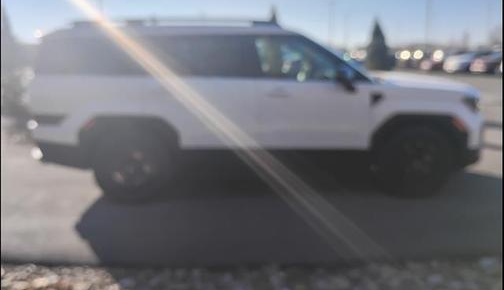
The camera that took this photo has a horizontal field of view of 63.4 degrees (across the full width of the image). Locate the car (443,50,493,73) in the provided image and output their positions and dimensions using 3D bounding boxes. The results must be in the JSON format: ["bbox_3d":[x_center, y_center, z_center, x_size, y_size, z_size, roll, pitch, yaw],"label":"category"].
[{"bbox_3d":[15.665,-6.006,29.500,1.880,1.600,4.600,10,16,39],"label":"car"}]

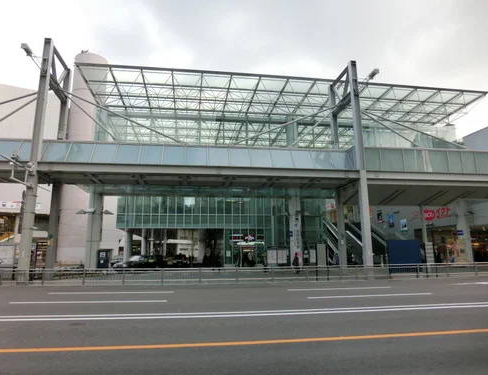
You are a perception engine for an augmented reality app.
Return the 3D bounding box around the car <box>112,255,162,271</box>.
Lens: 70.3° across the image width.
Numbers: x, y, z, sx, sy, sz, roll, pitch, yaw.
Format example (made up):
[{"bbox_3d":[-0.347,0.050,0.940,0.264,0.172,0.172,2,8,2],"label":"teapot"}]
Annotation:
[{"bbox_3d":[-9.266,6.757,30.601,1.700,1.500,4.650,-8,-13,36],"label":"car"}]

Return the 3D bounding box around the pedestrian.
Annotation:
[{"bbox_3d":[4.036,5.814,26.453,0.380,1.620,0.500,1,-11,-8],"label":"pedestrian"}]

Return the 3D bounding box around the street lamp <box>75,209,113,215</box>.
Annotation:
[{"bbox_3d":[-13.513,2.187,31.338,3.330,0.450,0.800,1,-11,-8],"label":"street lamp"}]

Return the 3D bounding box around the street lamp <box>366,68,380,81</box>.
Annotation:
[{"bbox_3d":[7.623,-6.618,20.360,0.350,0.250,1.100,1,-11,-8],"label":"street lamp"}]

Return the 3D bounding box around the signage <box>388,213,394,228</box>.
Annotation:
[{"bbox_3d":[19.570,4.405,46.000,0.120,1.750,1.350,2,-11,-11],"label":"signage"}]

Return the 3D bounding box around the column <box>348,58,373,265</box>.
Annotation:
[{"bbox_3d":[7.327,-1.477,21.839,0.430,14.150,0.430,1,-11,-8],"label":"column"}]

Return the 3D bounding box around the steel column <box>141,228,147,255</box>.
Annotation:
[{"bbox_3d":[-12.787,7.712,44.148,0.720,4.800,0.720,1,-11,-8],"label":"steel column"}]

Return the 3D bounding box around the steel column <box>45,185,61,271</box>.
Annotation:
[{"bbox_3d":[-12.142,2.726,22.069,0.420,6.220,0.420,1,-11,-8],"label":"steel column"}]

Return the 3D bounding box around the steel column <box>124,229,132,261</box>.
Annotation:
[{"bbox_3d":[-11.598,6.328,35.083,0.760,4.070,0.760,1,-11,-8],"label":"steel column"}]

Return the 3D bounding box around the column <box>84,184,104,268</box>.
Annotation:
[{"bbox_3d":[-13.494,3.730,31.350,1.000,7.780,1.000,1,-11,-8],"label":"column"}]

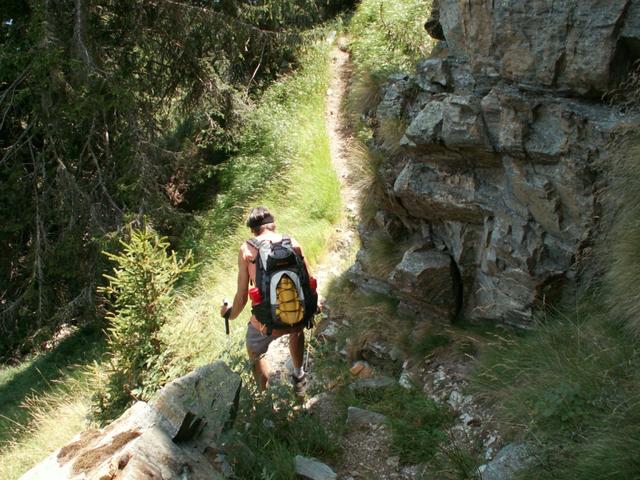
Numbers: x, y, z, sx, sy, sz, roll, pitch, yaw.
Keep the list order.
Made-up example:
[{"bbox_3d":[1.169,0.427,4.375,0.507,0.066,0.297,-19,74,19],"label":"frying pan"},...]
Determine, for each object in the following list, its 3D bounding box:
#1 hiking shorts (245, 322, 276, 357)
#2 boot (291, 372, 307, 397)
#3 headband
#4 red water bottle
[{"bbox_3d":[-0.346,0.675,4.620,0.380,0.380,0.280,-2,14,-1],"label":"hiking shorts"},{"bbox_3d":[-0.171,1.150,5.150,0.110,0.150,0.290,2,9,3],"label":"boot"},{"bbox_3d":[-0.400,-0.133,4.420,0.165,0.075,0.190,-13,7,-18],"label":"headband"},{"bbox_3d":[-0.424,0.408,4.360,0.080,0.200,0.080,-8,13,2],"label":"red water bottle"}]

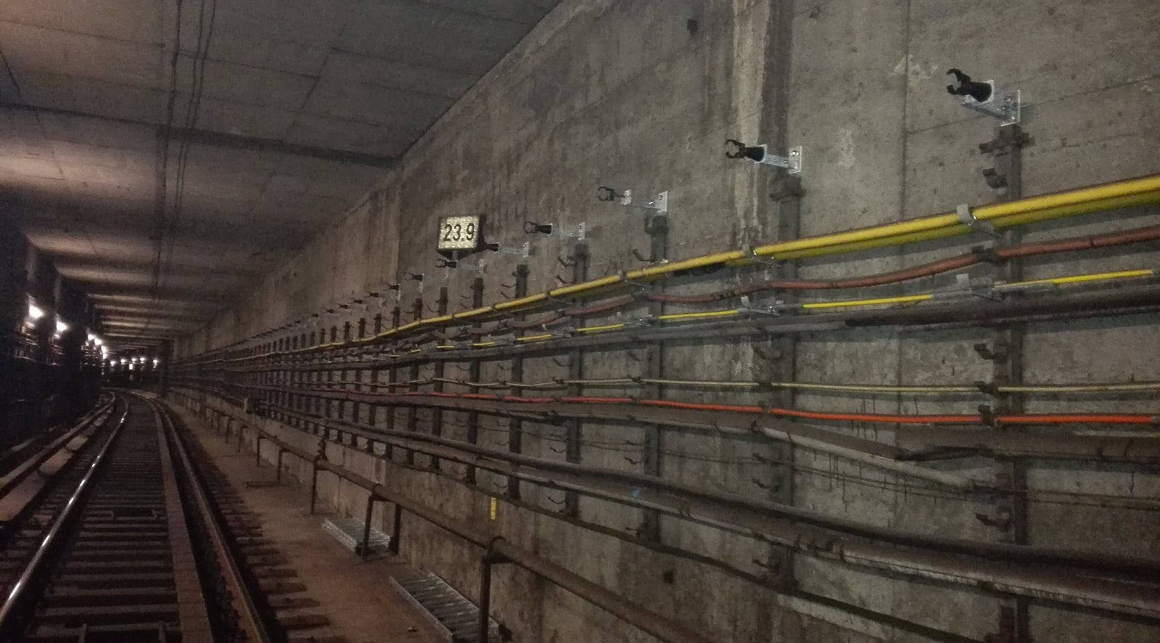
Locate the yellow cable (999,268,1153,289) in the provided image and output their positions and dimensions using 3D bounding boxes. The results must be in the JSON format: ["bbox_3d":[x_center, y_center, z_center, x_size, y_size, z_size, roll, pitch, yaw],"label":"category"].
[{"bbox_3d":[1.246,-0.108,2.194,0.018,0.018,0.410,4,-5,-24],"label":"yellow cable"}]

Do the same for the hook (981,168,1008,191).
[{"bbox_3d":[1.240,-0.426,2.577,0.072,0.055,0.040,4,-5,-26],"label":"hook"}]

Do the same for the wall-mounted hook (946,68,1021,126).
[{"bbox_3d":[1.208,-0.674,2.594,0.260,0.118,0.075,4,-5,-26],"label":"wall-mounted hook"}]

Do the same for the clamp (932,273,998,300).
[{"bbox_3d":[1.113,-0.097,2.474,0.160,0.063,0.100,4,-5,-24],"label":"clamp"}]

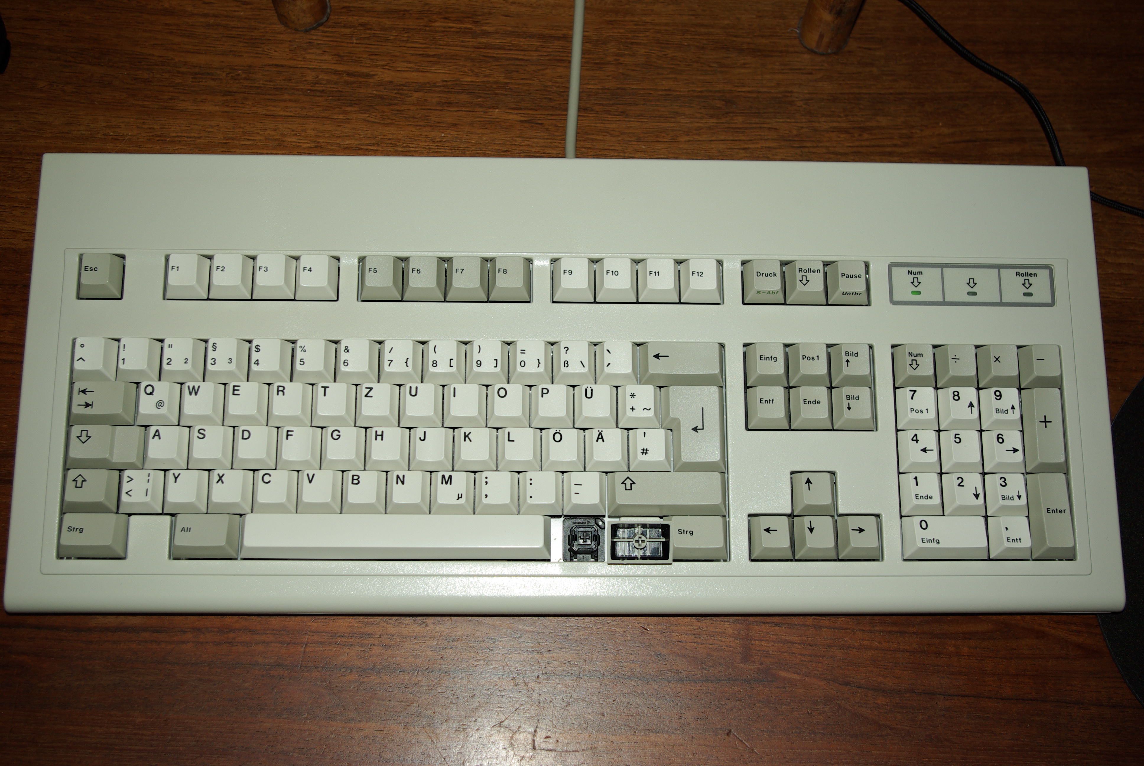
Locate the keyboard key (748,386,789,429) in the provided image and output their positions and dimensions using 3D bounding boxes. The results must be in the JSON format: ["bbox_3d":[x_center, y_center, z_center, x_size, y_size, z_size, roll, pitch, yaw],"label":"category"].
[{"bbox_3d":[0.087,0.010,0.587,0.018,0.008,0.018,0,79,-2],"label":"keyboard key"}]

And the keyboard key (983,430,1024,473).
[{"bbox_3d":[0.191,0.030,0.587,0.018,0.008,0.018,0,79,-2],"label":"keyboard key"}]

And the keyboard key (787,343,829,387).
[{"bbox_3d":[0.106,-0.008,0.591,0.018,0.009,0.018,0,79,-2],"label":"keyboard key"}]

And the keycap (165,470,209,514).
[{"bbox_3d":[-0.166,0.046,0.571,0.018,0.008,0.018,0,79,-2],"label":"keycap"}]

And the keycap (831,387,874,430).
[{"bbox_3d":[0.125,0.011,0.590,0.018,0.008,0.018,0,79,-2],"label":"keycap"}]

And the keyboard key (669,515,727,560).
[{"bbox_3d":[0.053,0.066,0.576,0.028,0.008,0.018,0,79,-2],"label":"keyboard key"}]

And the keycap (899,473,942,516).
[{"bbox_3d":[0.154,0.048,0.584,0.018,0.008,0.018,0,79,-2],"label":"keycap"}]

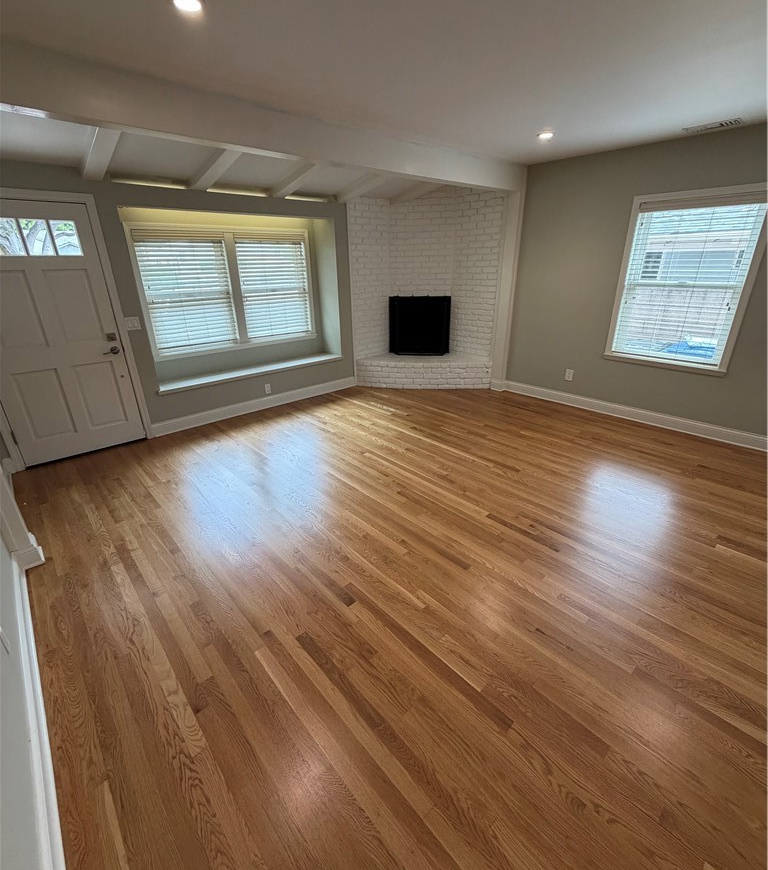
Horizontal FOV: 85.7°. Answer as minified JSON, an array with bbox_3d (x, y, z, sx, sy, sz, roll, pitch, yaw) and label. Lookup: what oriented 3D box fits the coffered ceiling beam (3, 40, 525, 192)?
[{"bbox_3d":[-0.289,-2.063,2.949,4.779,0.242,0.100,-21,30,-38],"label":"coffered ceiling beam"}]

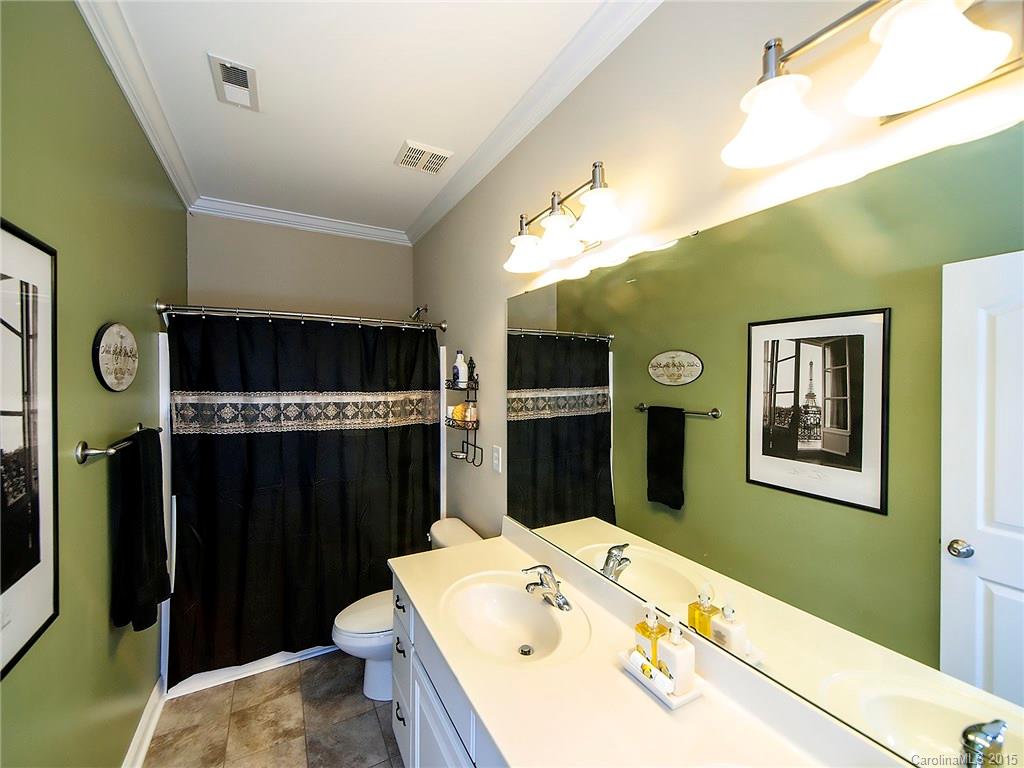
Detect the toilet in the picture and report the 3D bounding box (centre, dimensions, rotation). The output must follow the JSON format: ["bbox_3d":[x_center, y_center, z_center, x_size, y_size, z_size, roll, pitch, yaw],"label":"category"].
[{"bbox_3d":[-0.534,1.190,2.155,0.720,0.750,0.440,0,1,-30],"label":"toilet"}]

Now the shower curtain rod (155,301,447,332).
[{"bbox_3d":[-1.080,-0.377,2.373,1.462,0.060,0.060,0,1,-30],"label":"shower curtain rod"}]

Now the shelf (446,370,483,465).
[{"bbox_3d":[-0.273,0.173,2.297,0.140,0.550,0.260,0,1,-30],"label":"shelf"}]

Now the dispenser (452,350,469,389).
[{"bbox_3d":[-0.290,-0.086,2.307,0.060,0.210,0.080,0,1,-30],"label":"dispenser"}]

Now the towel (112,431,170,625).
[{"bbox_3d":[-1.360,0.521,1.517,0.110,0.690,0.330,0,1,-30],"label":"towel"}]

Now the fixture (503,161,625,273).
[{"bbox_3d":[0.171,-0.567,1.447,0.200,0.210,0.600,0,1,-30],"label":"fixture"}]

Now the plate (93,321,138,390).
[{"bbox_3d":[-1.389,-0.092,1.466,0.025,0.244,0.435,0,1,-30],"label":"plate"}]

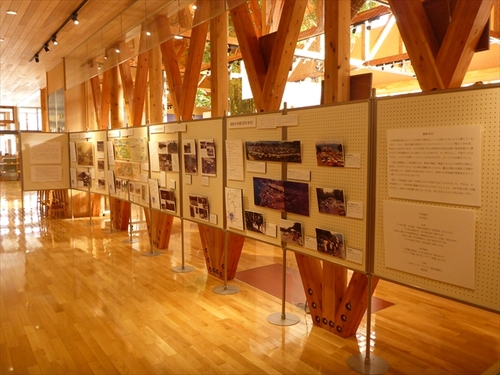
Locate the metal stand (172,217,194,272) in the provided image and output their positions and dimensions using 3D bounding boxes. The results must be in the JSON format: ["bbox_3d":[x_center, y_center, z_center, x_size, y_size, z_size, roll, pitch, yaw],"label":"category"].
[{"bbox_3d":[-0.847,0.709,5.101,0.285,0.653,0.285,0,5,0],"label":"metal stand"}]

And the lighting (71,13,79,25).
[{"bbox_3d":[-2.601,-2.508,6.013,0.120,0.170,0.090,-4,7,-37],"label":"lighting"}]

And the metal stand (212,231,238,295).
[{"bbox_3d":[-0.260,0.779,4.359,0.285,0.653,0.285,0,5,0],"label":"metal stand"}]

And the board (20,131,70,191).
[{"bbox_3d":[-4.294,-0.543,8.534,0.920,1.200,0.040,-1,6,-15],"label":"board"}]

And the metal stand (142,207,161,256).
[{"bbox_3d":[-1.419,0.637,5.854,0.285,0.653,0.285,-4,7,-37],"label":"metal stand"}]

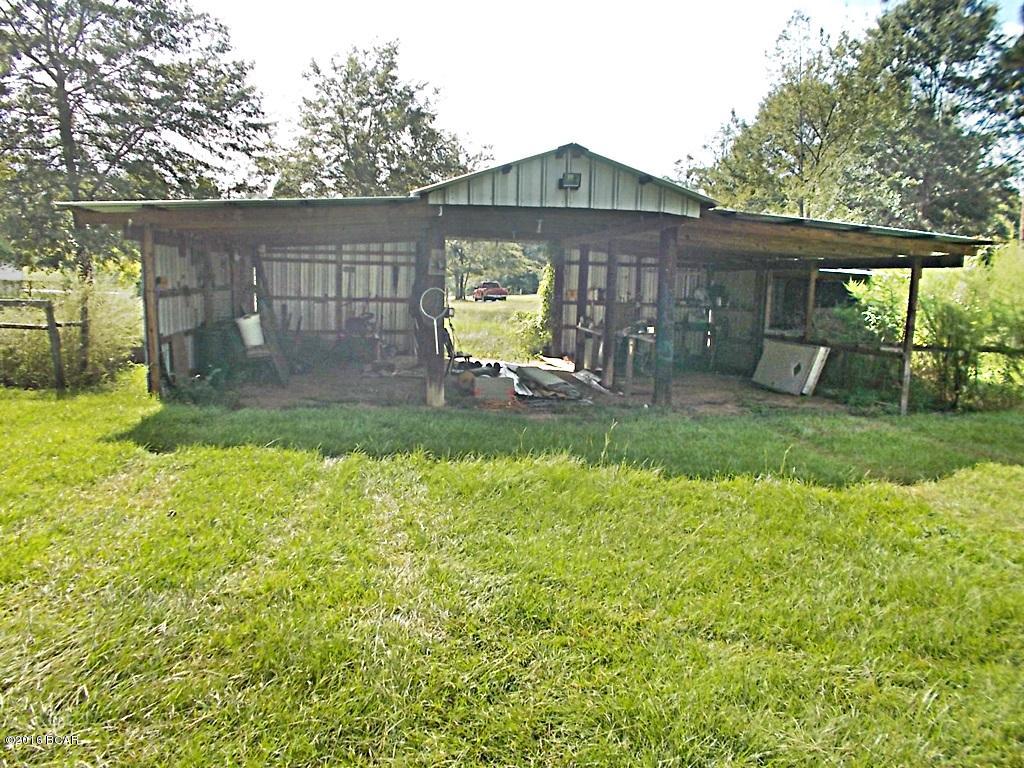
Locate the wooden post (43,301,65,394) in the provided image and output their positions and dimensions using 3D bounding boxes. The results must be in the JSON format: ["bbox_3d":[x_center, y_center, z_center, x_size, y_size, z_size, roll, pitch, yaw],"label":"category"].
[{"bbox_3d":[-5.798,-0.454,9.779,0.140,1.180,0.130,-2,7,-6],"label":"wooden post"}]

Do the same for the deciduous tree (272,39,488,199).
[{"bbox_3d":[-4.566,-6.818,26.376,8.600,9.750,8.400,2,7,0],"label":"deciduous tree"}]

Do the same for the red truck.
[{"bbox_3d":[-1.857,-8.267,68.000,1.950,1.780,5.300,0,7,-15],"label":"red truck"}]

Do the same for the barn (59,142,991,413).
[{"bbox_3d":[0.259,-1.662,12.268,11.850,3.300,5.500,1,7,-7],"label":"barn"}]

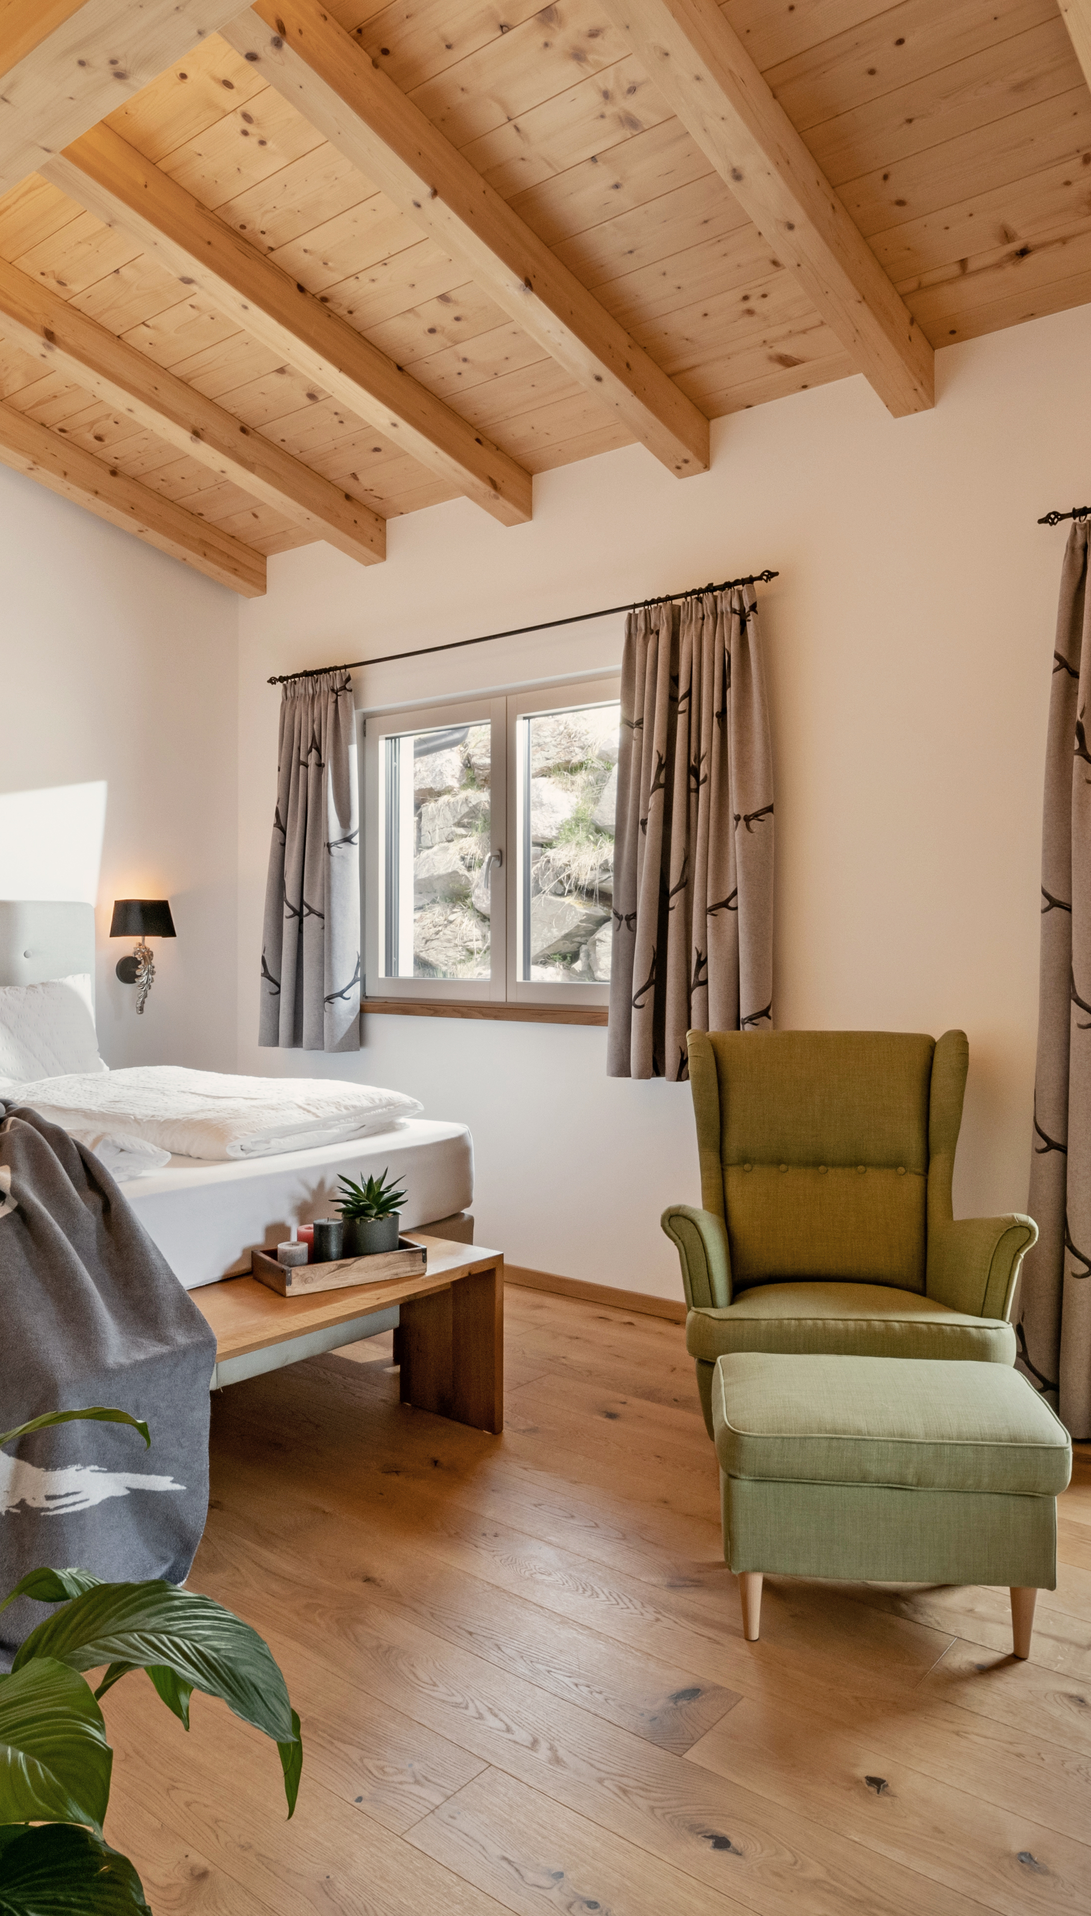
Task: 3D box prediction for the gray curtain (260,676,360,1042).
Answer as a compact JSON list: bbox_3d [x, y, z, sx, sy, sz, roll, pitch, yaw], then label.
[{"bbox_3d":[-0.966,-0.394,4.859,0.593,1.536,0.154,0,0,38],"label":"gray curtain"}]

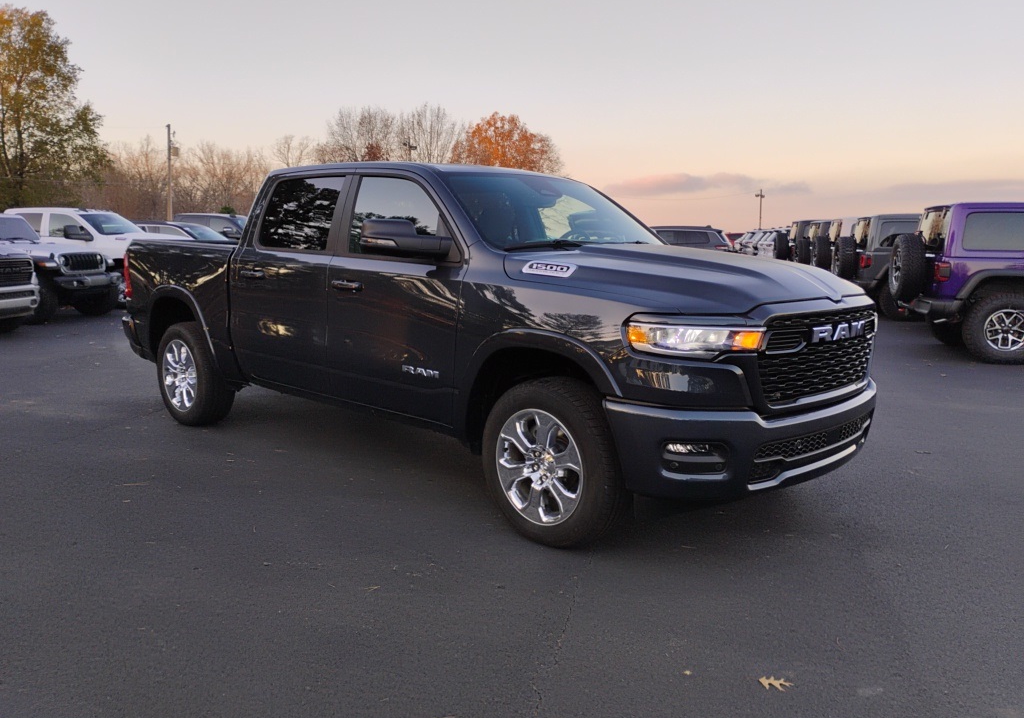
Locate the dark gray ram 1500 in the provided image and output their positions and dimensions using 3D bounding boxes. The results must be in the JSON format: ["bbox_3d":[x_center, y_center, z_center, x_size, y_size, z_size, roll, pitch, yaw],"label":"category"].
[{"bbox_3d":[-0.603,-0.377,5.763,5.920,1.970,2.120,8,11,43],"label":"dark gray ram 1500"}]

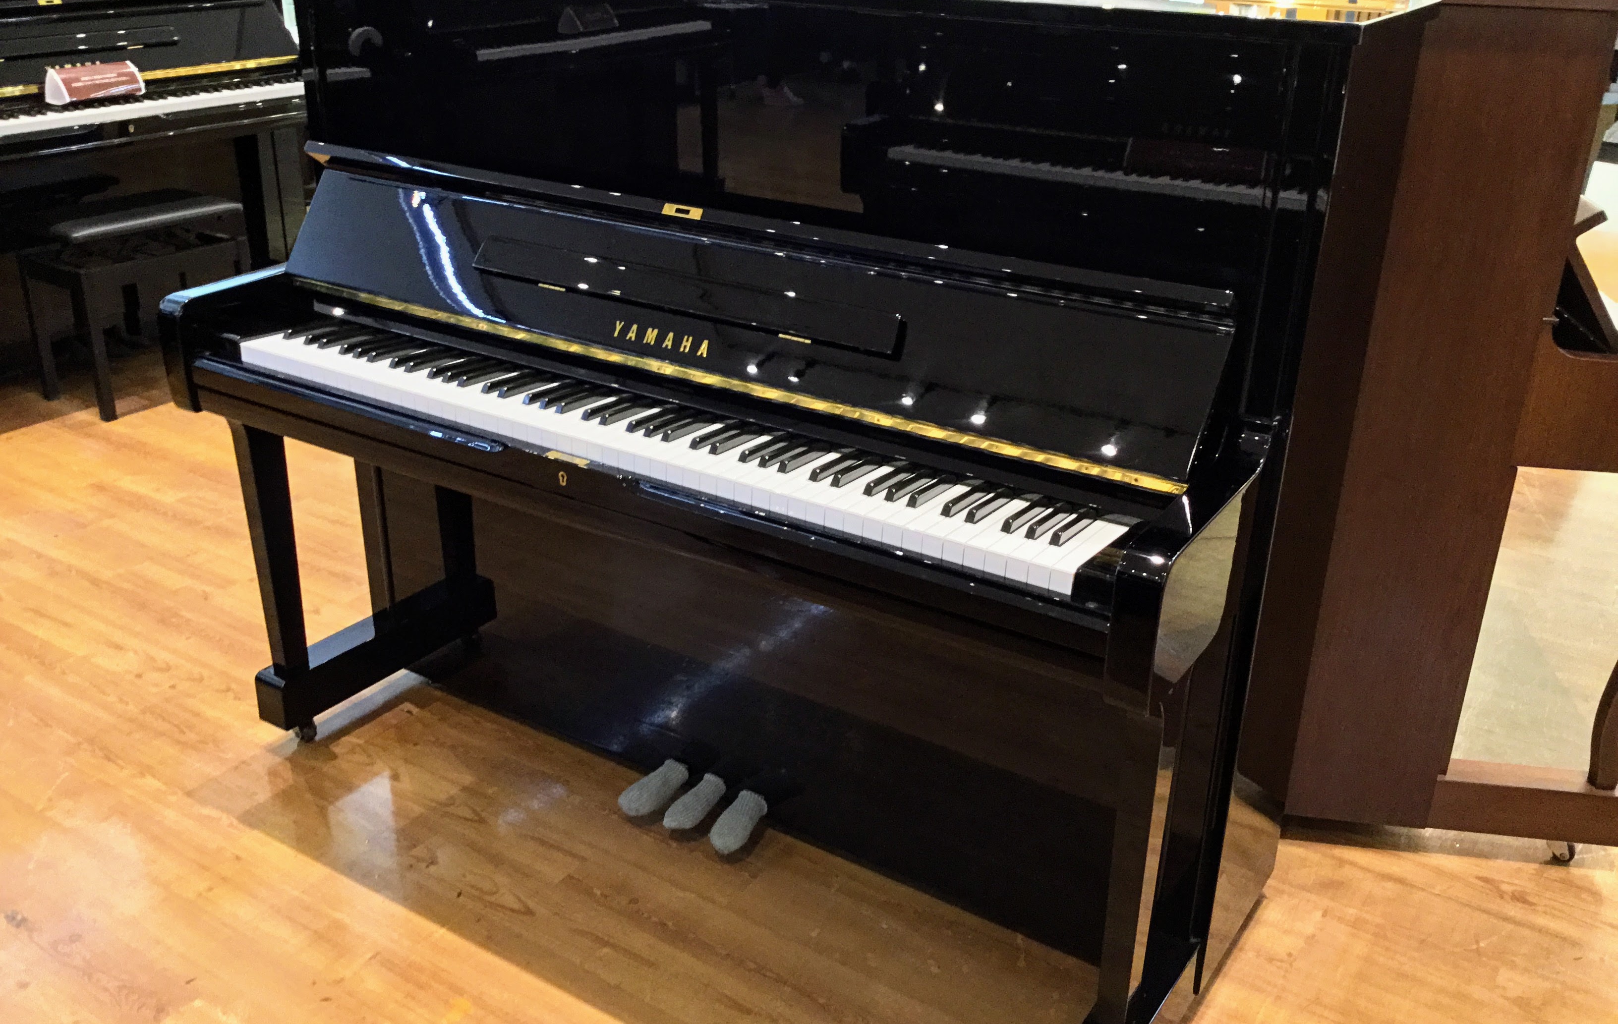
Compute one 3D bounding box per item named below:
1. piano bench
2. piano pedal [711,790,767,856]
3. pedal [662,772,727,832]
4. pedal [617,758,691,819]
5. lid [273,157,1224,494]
[{"bbox_3d":[-1.720,-0.548,3.755,0.290,0.470,0.475,17,29,32],"label":"piano bench"},{"bbox_3d":[-0.099,0.441,2.061,0.045,0.033,0.138,11,26,22],"label":"piano pedal"},{"bbox_3d":[-0.166,0.420,2.106,0.045,0.033,0.135,14,27,27],"label":"pedal"},{"bbox_3d":[-0.227,0.406,2.135,0.045,0.033,0.142,15,28,29],"label":"pedal"},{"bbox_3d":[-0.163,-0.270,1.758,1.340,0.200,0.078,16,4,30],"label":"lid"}]

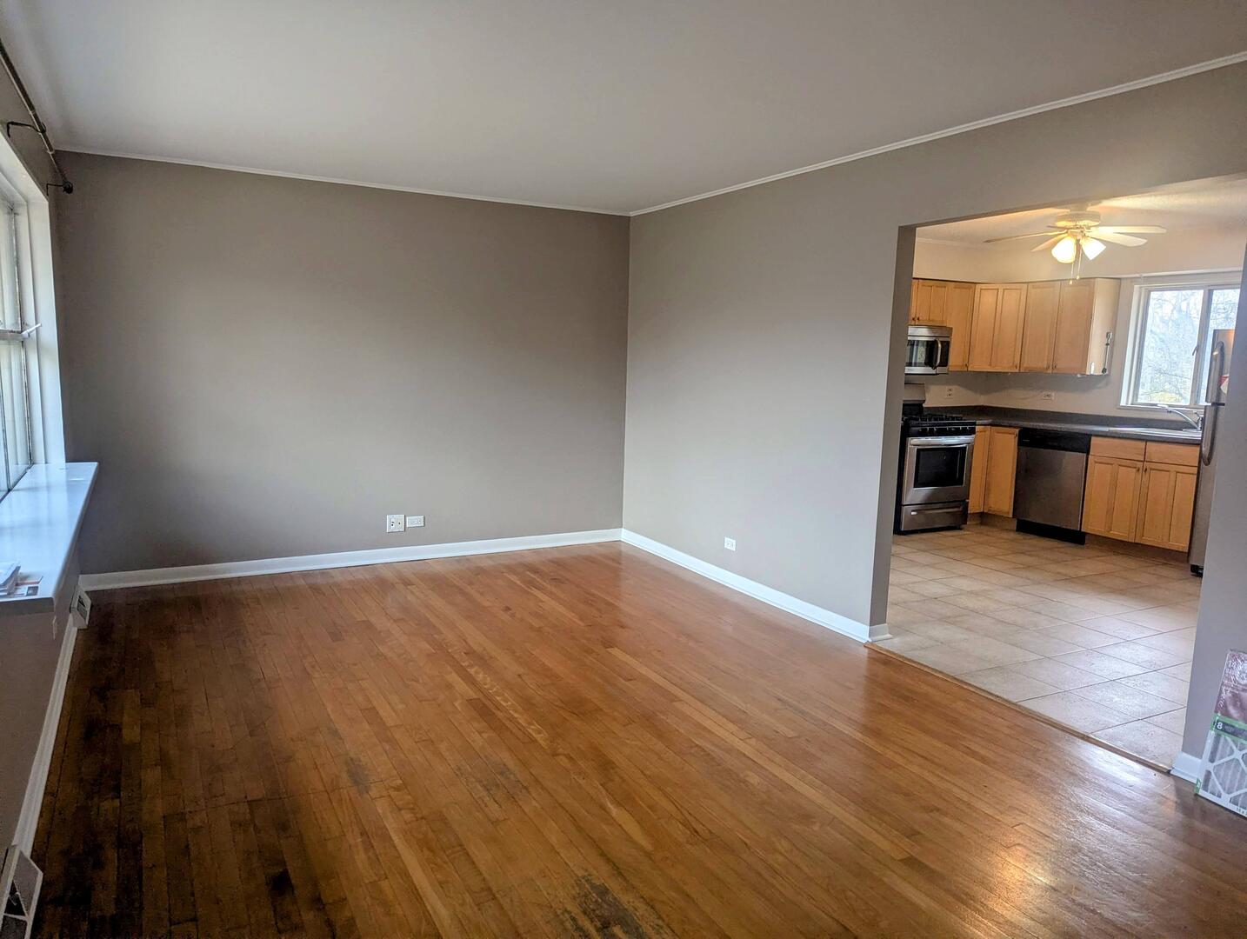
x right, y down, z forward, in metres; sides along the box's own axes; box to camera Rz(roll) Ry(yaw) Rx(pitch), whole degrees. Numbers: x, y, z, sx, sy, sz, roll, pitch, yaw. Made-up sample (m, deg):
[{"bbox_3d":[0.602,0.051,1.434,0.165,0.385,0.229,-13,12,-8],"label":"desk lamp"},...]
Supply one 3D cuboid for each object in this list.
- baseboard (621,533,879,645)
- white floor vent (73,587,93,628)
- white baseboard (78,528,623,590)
[{"bbox_3d":[0.605,0.663,5.438,0.028,0.090,2.575,-3,9,-29],"label":"baseboard"},{"bbox_3d":[-2.783,0.706,4.441,0.066,0.108,0.435,-3,9,-29],"label":"white floor vent"},{"bbox_3d":[-1.530,0.564,5.705,3.490,0.090,0.028,-3,9,-29],"label":"white baseboard"}]

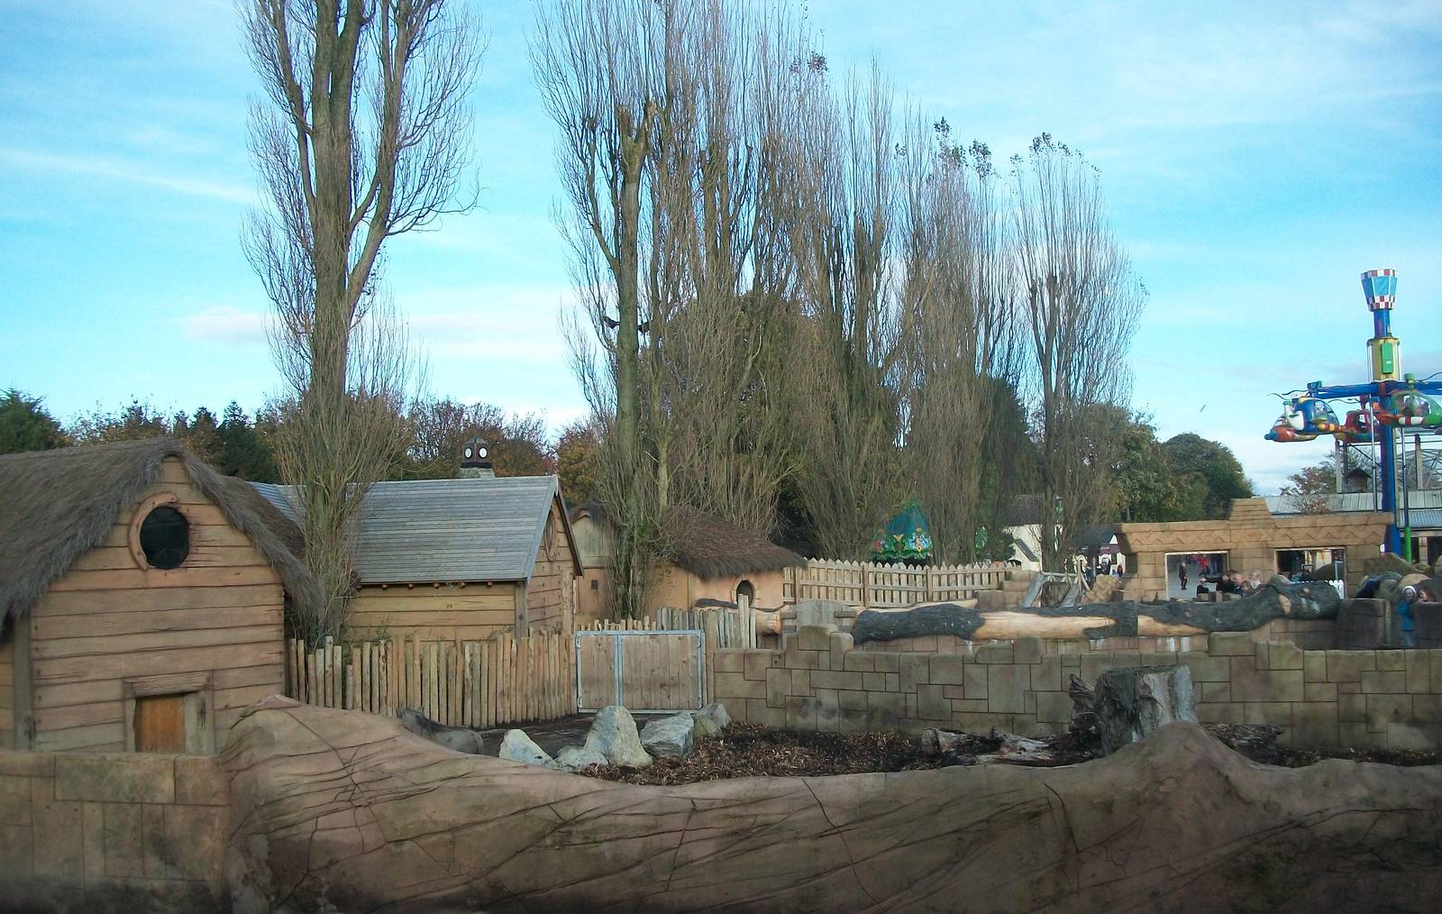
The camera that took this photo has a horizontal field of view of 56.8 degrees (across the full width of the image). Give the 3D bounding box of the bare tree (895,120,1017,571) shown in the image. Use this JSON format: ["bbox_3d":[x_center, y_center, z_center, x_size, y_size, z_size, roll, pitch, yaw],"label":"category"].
[{"bbox_3d":[8.094,-3.003,45.500,4.100,16.900,4.100,-1,-4,0],"label":"bare tree"}]

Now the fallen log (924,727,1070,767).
[{"bbox_3d":[3.050,3.199,14.700,1.660,0.400,0.550,-2,-4,10],"label":"fallen log"}]

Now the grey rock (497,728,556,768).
[{"bbox_3d":[-2.143,3.224,14.700,0.650,0.470,0.500,-1,-4,0],"label":"grey rock"}]

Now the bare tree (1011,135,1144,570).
[{"bbox_3d":[12.858,-3.122,49.000,4.800,17.500,4.600,-1,-4,0],"label":"bare tree"}]

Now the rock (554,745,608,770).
[{"bbox_3d":[-1.526,3.278,14.500,0.580,0.300,0.450,-1,-4,0],"label":"rock"}]

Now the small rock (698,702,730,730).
[{"bbox_3d":[-0.084,3.234,16.600,0.430,0.360,0.380,-1,-4,0],"label":"small rock"}]

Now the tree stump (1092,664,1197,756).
[{"bbox_3d":[4.728,2.852,14.900,1.100,1.050,1.020,-1,-4,0],"label":"tree stump"}]

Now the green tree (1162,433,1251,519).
[{"bbox_3d":[30.637,3.070,85.000,6.200,9.800,6.000,-1,-4,0],"label":"green tree"}]

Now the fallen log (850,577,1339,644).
[{"bbox_3d":[5.054,2.146,18.600,6.550,0.820,0.650,-2,-4,13],"label":"fallen log"}]

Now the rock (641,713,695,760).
[{"bbox_3d":[-0.606,3.171,15.100,0.620,0.510,0.500,-1,-4,0],"label":"rock"}]

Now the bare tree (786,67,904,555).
[{"bbox_3d":[3.863,-3.414,41.000,4.000,17.200,4.000,-1,-4,0],"label":"bare tree"}]

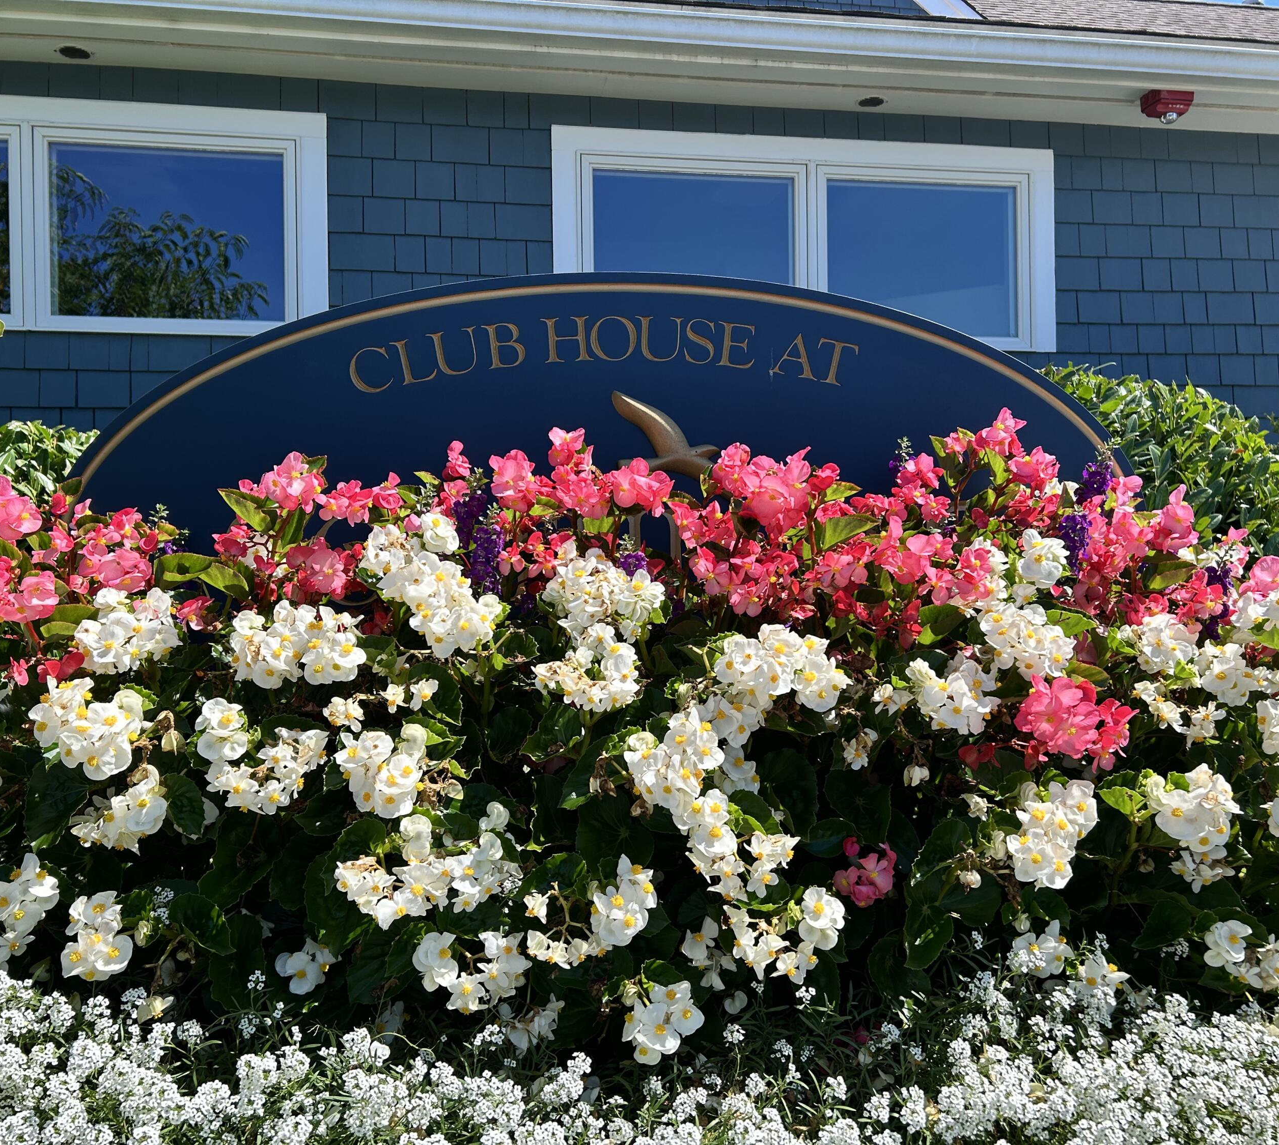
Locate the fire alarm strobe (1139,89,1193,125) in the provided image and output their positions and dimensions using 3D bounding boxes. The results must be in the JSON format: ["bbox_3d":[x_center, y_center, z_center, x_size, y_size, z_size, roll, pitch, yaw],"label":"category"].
[{"bbox_3d":[1.872,-1.660,4.099,0.152,0.072,0.115,-1,0,-10],"label":"fire alarm strobe"}]

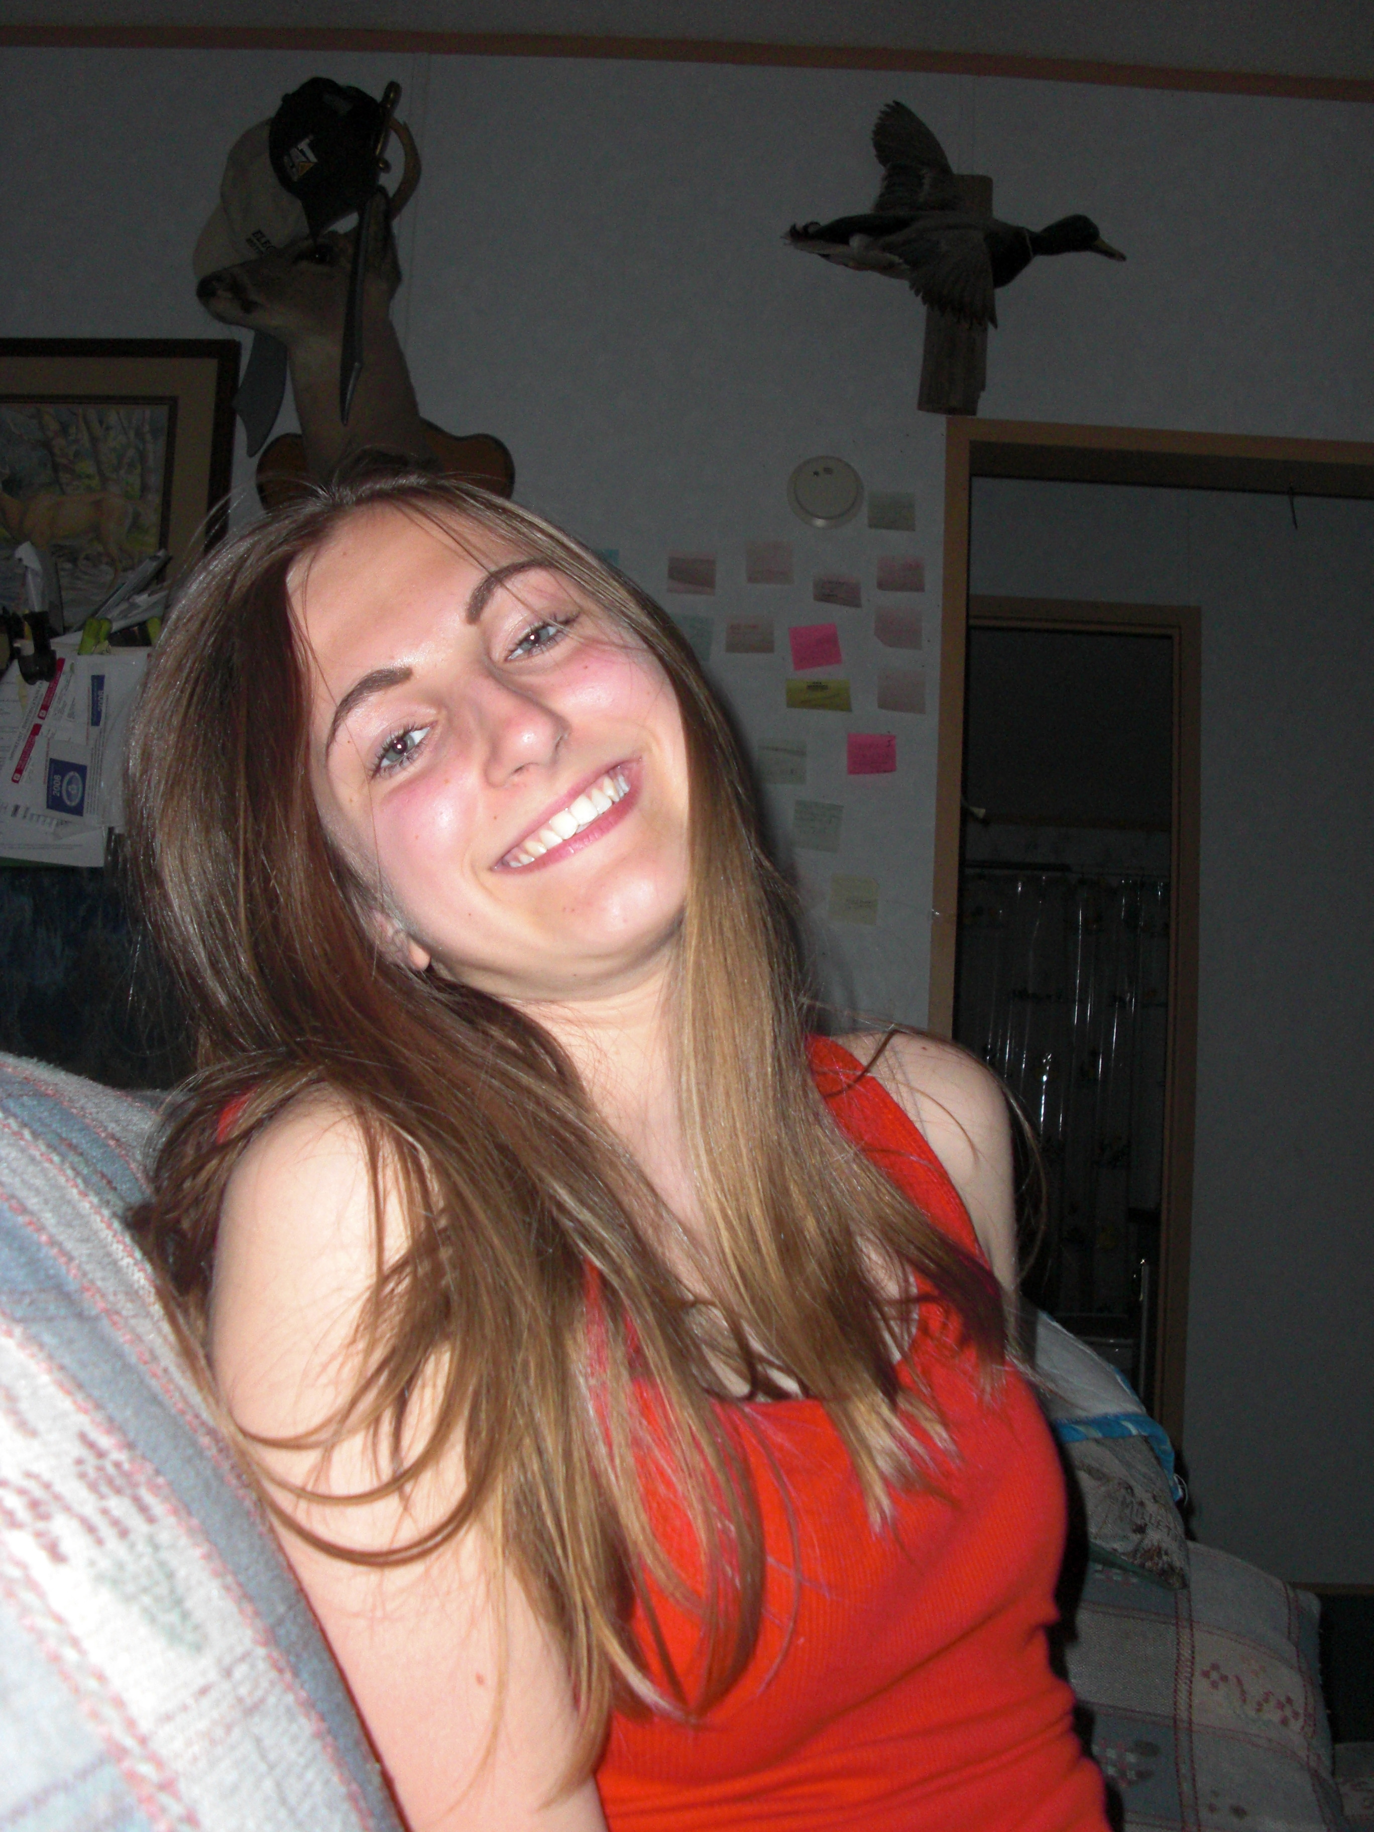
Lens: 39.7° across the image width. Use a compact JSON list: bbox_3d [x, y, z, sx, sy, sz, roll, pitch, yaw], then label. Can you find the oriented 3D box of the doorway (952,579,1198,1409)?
[{"bbox_3d":[0.685,0.357,3.998,0.730,2.073,0.110,3,-5,0],"label":"doorway"}]

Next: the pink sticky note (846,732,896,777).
[{"bbox_3d":[0.290,-0.254,2.986,0.076,0.067,0.005,3,-5,0],"label":"pink sticky note"}]

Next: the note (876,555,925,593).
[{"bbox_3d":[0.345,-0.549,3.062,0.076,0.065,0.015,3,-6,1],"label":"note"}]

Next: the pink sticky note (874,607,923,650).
[{"bbox_3d":[0.334,-0.453,3.006,0.076,0.067,0.005,3,-5,0],"label":"pink sticky note"}]

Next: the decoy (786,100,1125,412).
[{"bbox_3d":[0.414,-1.040,2.933,0.523,0.467,0.260,3,-5,0],"label":"decoy"}]

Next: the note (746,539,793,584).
[{"bbox_3d":[0.135,-0.567,3.068,0.075,0.072,0.010,3,-6,1],"label":"note"}]

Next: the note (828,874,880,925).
[{"bbox_3d":[0.260,-0.023,2.965,0.076,0.076,0.004,4,-5,0],"label":"note"}]

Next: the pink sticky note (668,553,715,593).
[{"bbox_3d":[0.009,-0.551,3.066,0.076,0.072,0.010,3,-6,1],"label":"pink sticky note"}]

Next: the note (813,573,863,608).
[{"bbox_3d":[0.239,-0.512,3.010,0.076,0.054,0.006,6,-5,0],"label":"note"}]

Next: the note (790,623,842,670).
[{"bbox_3d":[0.206,-0.431,3.052,0.075,0.073,0.010,-7,-6,-1],"label":"note"}]

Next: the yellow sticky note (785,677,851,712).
[{"bbox_3d":[0.211,-0.353,3.041,0.103,0.057,0.014,3,-6,1],"label":"yellow sticky note"}]

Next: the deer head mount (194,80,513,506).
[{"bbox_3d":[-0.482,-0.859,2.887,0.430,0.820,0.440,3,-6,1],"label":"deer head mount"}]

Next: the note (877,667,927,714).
[{"bbox_3d":[0.344,-0.359,3.043,0.076,0.071,0.010,3,-6,1],"label":"note"}]

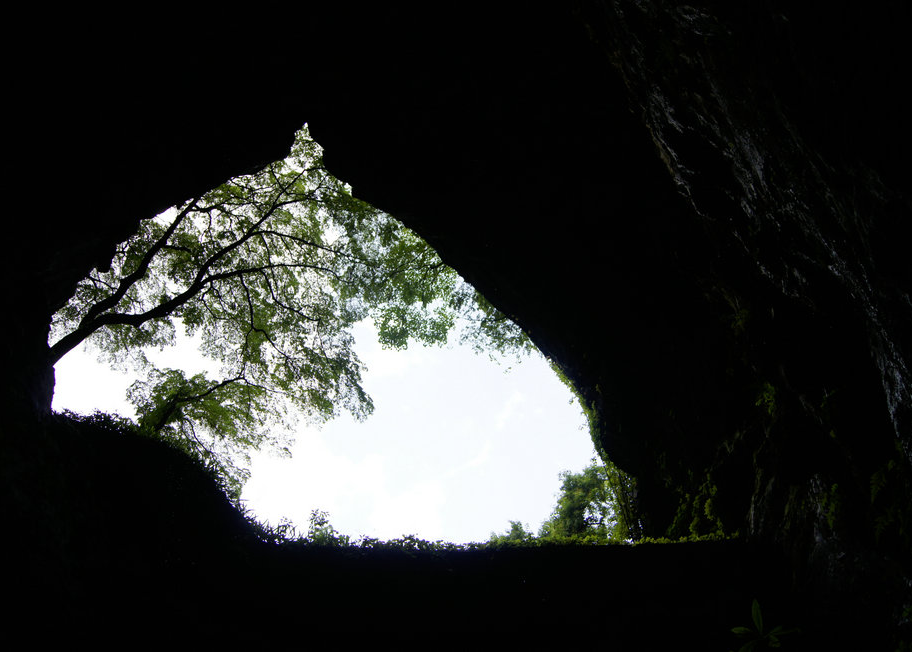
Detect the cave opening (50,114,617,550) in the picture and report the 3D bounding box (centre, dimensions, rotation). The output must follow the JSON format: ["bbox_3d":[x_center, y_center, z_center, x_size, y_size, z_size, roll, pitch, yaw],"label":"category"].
[{"bbox_3d":[-2.453,-0.243,16.816,11.362,10.029,2.500,0,-22,0],"label":"cave opening"}]

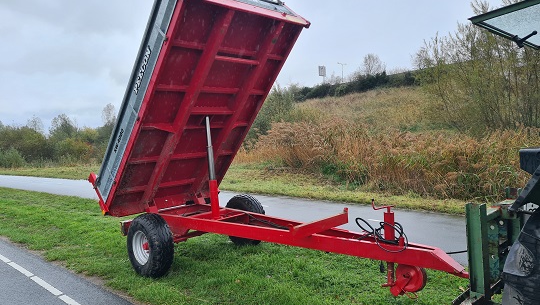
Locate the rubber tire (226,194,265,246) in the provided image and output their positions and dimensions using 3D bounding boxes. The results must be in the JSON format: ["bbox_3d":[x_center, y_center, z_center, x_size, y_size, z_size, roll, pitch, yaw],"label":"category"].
[{"bbox_3d":[-0.378,1.024,6.071,0.265,0.765,0.765,-7,4,-44],"label":"rubber tire"}]

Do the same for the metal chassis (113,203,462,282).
[{"bbox_3d":[-0.012,0.847,4.564,1.464,0.556,4.293,-7,4,-44],"label":"metal chassis"}]

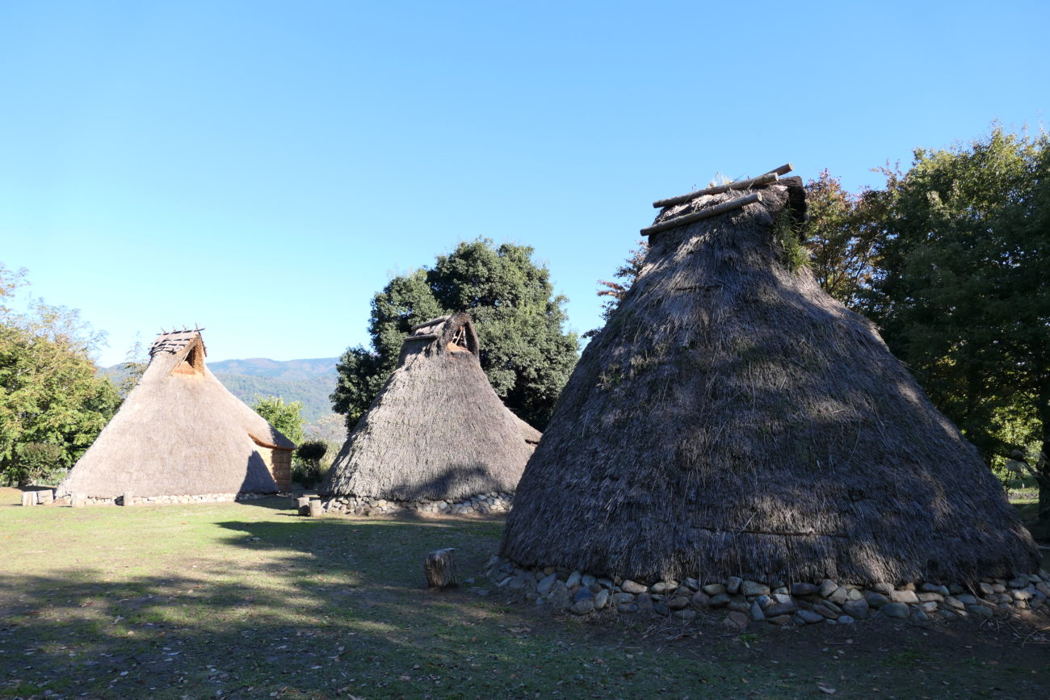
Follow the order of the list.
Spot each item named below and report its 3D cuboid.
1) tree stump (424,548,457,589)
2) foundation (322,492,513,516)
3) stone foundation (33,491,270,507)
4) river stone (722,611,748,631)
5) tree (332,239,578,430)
[{"bbox_3d":[-0.930,2.413,8.137,0.360,0.400,0.340,1,-7,-6],"label":"tree stump"},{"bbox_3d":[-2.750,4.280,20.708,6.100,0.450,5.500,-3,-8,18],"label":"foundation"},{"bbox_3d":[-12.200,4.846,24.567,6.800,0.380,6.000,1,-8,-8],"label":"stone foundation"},{"bbox_3d":[1.924,2.468,6.684,0.220,0.160,0.180,0,-8,0],"label":"river stone"},{"bbox_3d":[-2.943,0.700,31.200,10.400,10.500,9.600,0,-8,0],"label":"tree"}]

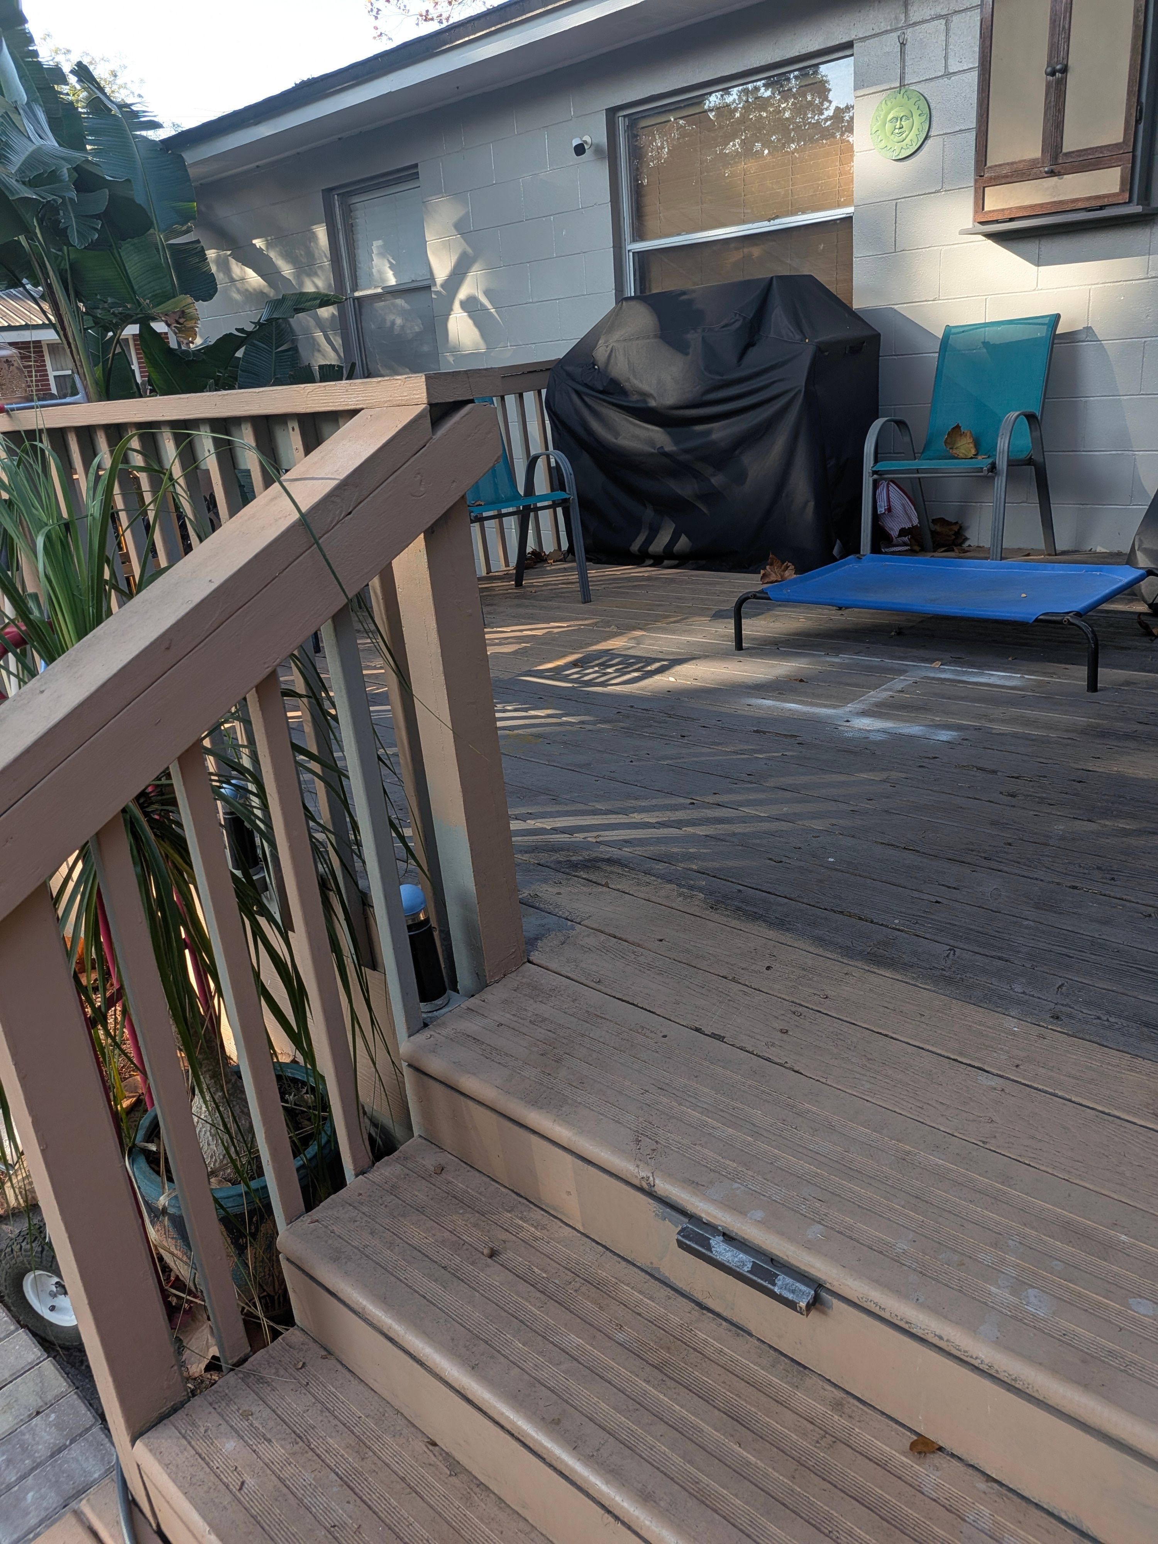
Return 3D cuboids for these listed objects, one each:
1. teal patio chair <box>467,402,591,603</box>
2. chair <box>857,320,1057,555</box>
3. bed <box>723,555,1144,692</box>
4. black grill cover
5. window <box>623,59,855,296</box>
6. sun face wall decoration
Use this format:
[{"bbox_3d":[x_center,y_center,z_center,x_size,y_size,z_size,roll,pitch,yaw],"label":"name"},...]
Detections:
[{"bbox_3d":[-0.370,-1.105,4.232,0.560,0.910,0.655,-17,24,-28],"label":"teal patio chair"},{"bbox_3d":[1.493,-1.249,4.153,0.560,0.910,0.655,14,29,40],"label":"chair"},{"bbox_3d":[1.118,-0.506,3.322,1.105,0.205,0.650,12,27,37],"label":"bed"},{"bbox_3d":[0.558,-1.528,4.755,1.410,1.150,0.540,14,29,40],"label":"black grill cover"},{"bbox_3d":[0.754,-2.548,5.079,1.320,1.220,0.100,14,29,40],"label":"window"},{"bbox_3d":[1.296,-2.614,4.316,0.250,0.245,0.035,14,29,40],"label":"sun face wall decoration"}]

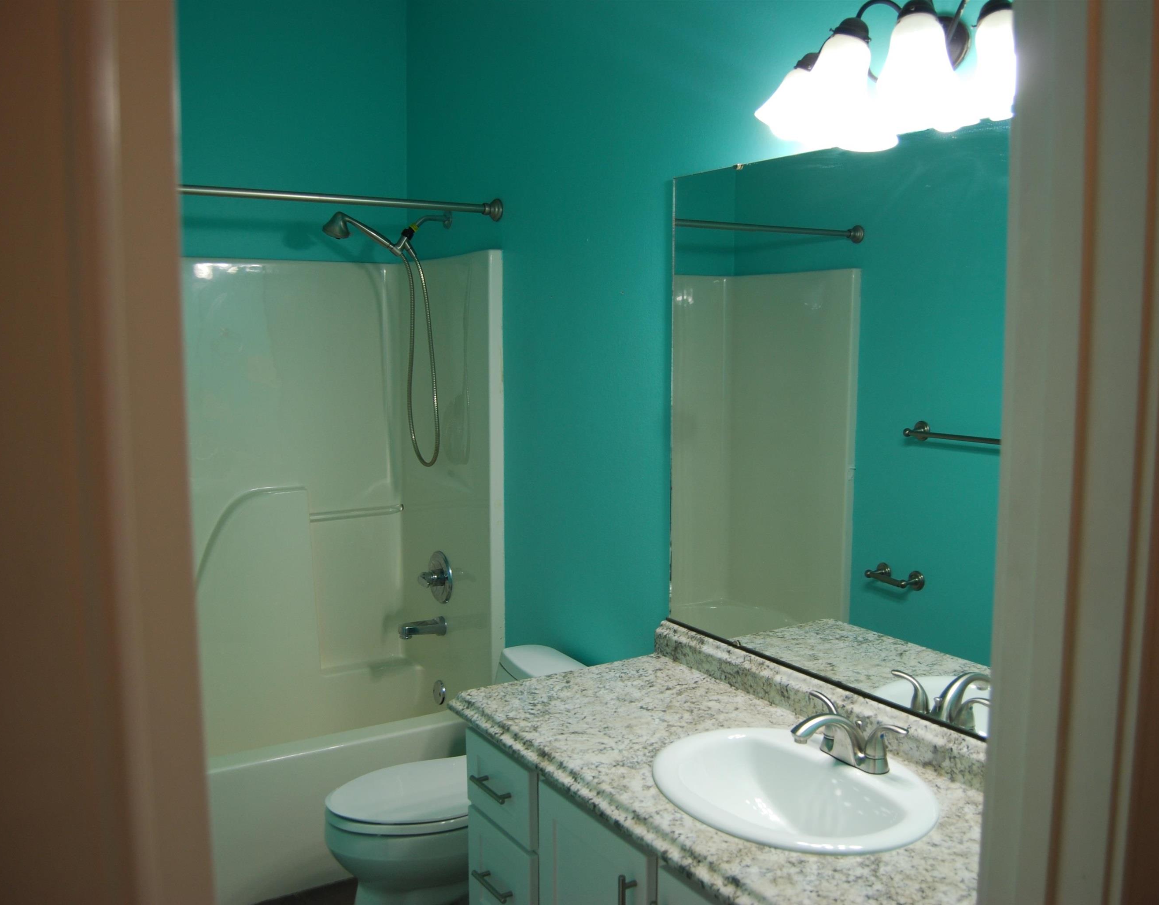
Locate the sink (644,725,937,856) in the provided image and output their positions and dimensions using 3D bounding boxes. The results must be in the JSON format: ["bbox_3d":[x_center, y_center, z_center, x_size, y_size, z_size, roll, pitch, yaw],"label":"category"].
[{"bbox_3d":[0.350,0.641,1.730,0.449,0.182,0.502,-4,8,-33],"label":"sink"}]

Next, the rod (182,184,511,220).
[{"bbox_3d":[-0.866,-0.659,2.571,1.520,0.066,0.066,-4,8,-33],"label":"rod"}]

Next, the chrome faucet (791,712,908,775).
[{"bbox_3d":[0.437,0.496,1.759,0.175,0.107,0.234,-4,8,-33],"label":"chrome faucet"}]

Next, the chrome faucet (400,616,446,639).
[{"bbox_3d":[-0.519,0.588,3.363,0.155,0.063,0.060,-4,8,-33],"label":"chrome faucet"}]

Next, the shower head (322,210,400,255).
[{"bbox_3d":[-0.667,-0.671,3.116,0.234,0.119,0.085,-4,8,-33],"label":"shower head"}]

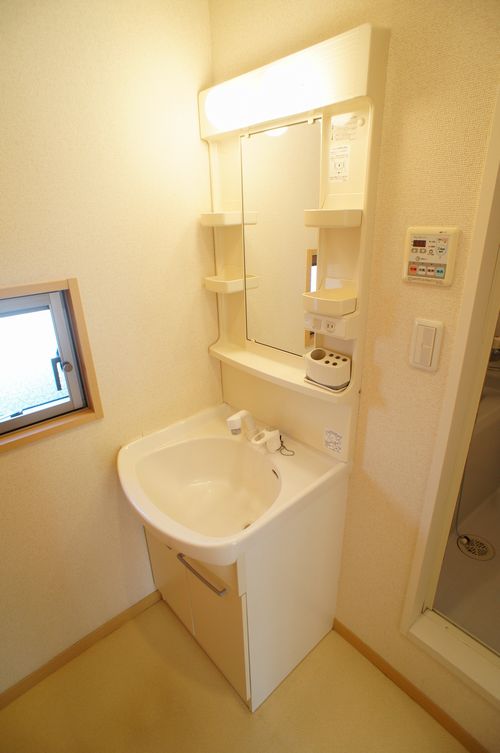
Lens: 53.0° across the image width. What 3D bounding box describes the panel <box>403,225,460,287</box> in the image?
[{"bbox_3d":[0.389,-0.262,1.099,0.020,0.121,0.121,-23,32,-36],"label":"panel"}]

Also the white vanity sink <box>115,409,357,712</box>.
[{"bbox_3d":[-0.097,0.596,1.721,0.562,0.768,0.604,-23,32,-36],"label":"white vanity sink"}]

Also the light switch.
[{"bbox_3d":[0.413,-0.070,1.180,0.011,0.127,0.069,-23,32,-36],"label":"light switch"}]

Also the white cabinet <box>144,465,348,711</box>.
[{"bbox_3d":[-0.035,0.592,1.764,0.416,0.734,0.562,-23,32,-36],"label":"white cabinet"}]

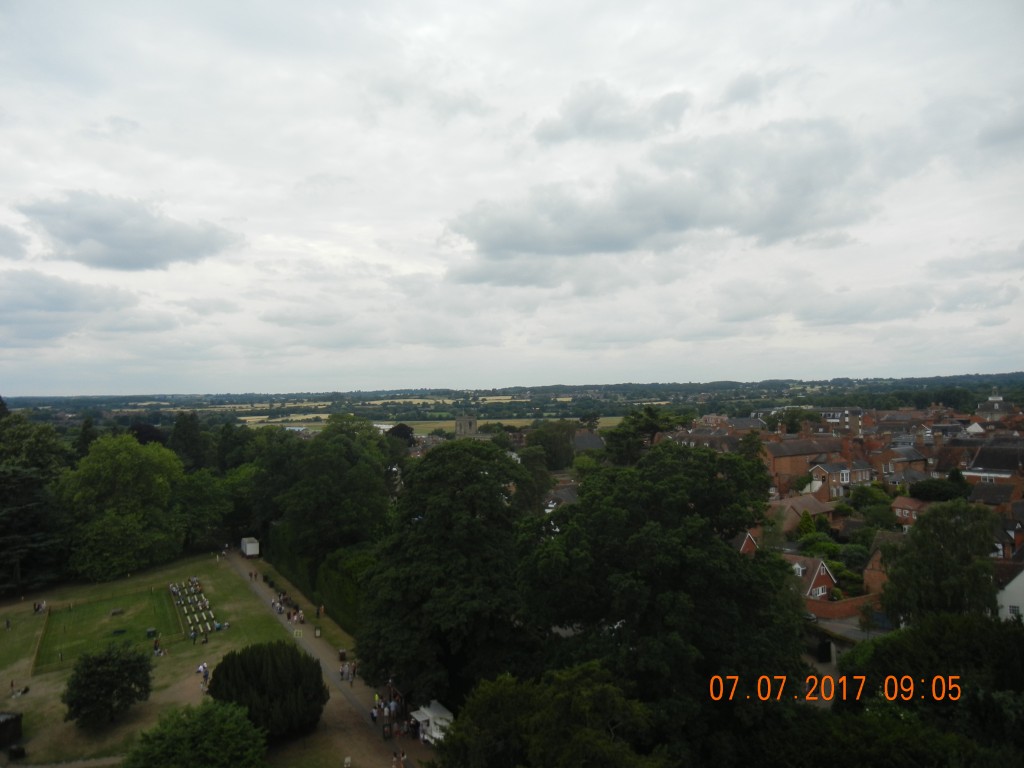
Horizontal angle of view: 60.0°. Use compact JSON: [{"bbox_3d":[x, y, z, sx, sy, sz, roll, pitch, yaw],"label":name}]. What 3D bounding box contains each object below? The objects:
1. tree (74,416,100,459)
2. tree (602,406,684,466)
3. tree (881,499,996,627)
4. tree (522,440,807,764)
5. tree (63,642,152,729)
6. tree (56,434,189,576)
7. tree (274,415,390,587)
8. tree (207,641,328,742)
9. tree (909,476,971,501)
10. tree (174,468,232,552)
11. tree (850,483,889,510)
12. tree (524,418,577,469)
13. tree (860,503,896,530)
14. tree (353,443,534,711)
[{"bbox_3d":[-128.680,23.430,269.920,7.610,26.480,7.500,-1,0,-26],"label":"tree"},{"bbox_3d":[40.170,21.050,269.920,24.340,27.190,23.000,-1,0,8],"label":"tree"},{"bbox_3d":[55.853,22.560,115.953,15.200,15.190,14.200,-1,0,0],"label":"tree"},{"bbox_3d":[14.650,19.850,85.920,26.650,27.980,25.000,-1,0,10],"label":"tree"},{"bbox_3d":[-41.780,30.780,91.980,9.230,7.550,9.000,-1,0,-25],"label":"tree"},{"bbox_3d":[-74.460,22.740,169.920,24.140,25.360,22.000,-1,0,-24],"label":"tree"},{"bbox_3d":[-32.190,20.350,159.910,20.910,28.990,19.000,-1,0,-11],"label":"tree"},{"bbox_3d":[-25.889,31.706,93.973,12.600,8.870,12.000,-1,0,0],"label":"tree"},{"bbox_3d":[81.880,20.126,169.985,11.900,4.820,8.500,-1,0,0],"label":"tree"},{"bbox_3d":[-68.806,28.211,197.942,12.900,18.720,12.000,-1,0,0],"label":"tree"},{"bbox_3d":[66.862,20.669,165.986,7.800,4.490,6.800,-1,0,0],"label":"tree"},{"bbox_3d":[14.230,24.140,324.930,19.040,22.280,18.000,-1,0,2],"label":"tree"},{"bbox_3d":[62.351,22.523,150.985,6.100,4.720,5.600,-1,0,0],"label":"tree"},{"bbox_3d":[-7.447,21.264,100.907,20.300,30.130,19.000,-1,0,0],"label":"tree"}]

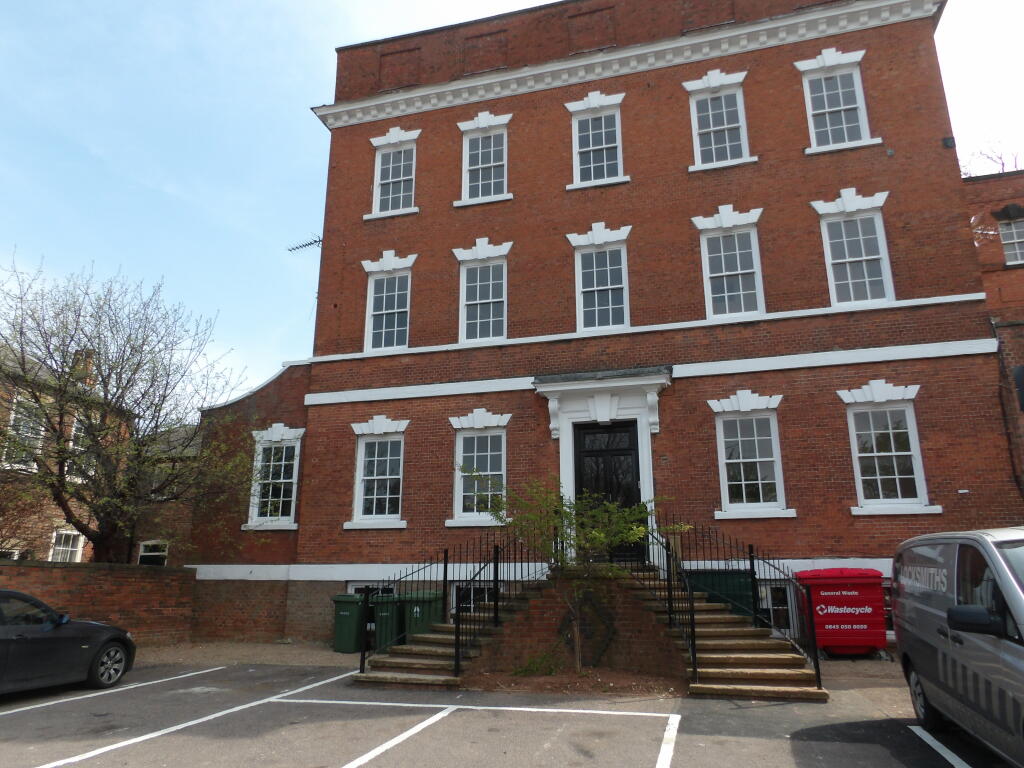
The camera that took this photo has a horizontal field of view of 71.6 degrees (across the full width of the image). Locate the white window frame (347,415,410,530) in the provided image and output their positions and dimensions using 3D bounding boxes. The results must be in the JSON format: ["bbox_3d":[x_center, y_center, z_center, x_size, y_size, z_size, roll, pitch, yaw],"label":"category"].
[{"bbox_3d":[-3.006,1.964,15.995,1.518,2.549,0.200,-4,-16,15],"label":"white window frame"}]

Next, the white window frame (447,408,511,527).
[{"bbox_3d":[-0.741,1.885,16.282,1.571,2.718,0.200,-4,-16,15],"label":"white window frame"}]

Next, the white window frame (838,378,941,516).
[{"bbox_3d":[7.443,1.220,14.088,1.583,2.693,0.200,-4,-16,15],"label":"white window frame"}]

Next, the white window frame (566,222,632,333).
[{"bbox_3d":[2.082,-2.549,16.680,1.586,2.737,0.200,-4,-16,15],"label":"white window frame"}]

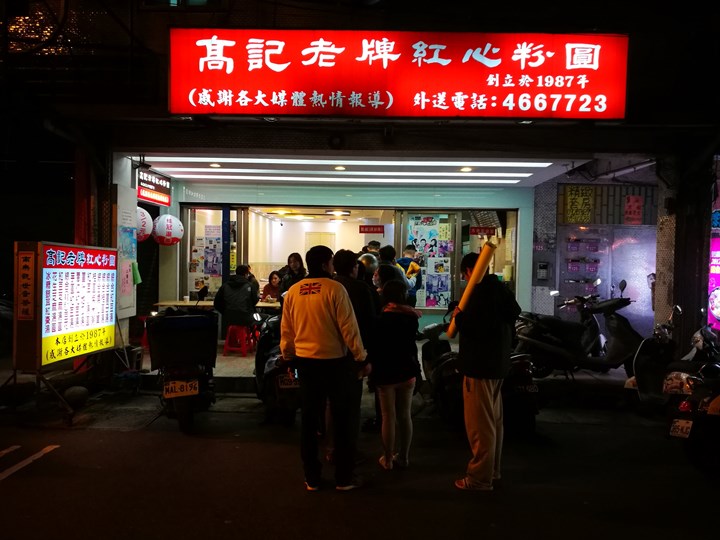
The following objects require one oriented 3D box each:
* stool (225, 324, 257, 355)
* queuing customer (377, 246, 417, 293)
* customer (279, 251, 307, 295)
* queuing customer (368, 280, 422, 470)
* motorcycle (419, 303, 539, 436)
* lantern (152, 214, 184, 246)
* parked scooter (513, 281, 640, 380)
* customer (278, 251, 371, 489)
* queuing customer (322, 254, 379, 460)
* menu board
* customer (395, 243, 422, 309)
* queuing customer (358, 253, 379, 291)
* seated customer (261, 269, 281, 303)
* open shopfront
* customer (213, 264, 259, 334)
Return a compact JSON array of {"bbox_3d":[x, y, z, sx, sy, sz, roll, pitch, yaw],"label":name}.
[{"bbox_3d":[-1.817,1.052,8.330,0.360,0.460,0.360,1,0,0],"label":"stool"},{"bbox_3d":[0.442,0.499,7.000,0.520,1.660,0.340,1,0,9],"label":"queuing customer"},{"bbox_3d":[-0.965,0.515,8.152,0.460,1.534,0.320,1,0,13],"label":"customer"},{"bbox_3d":[0.283,0.812,4.470,0.450,1.490,0.320,1,0,-3],"label":"queuing customer"},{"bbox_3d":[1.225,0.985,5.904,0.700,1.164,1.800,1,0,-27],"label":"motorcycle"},{"bbox_3d":[-2.792,-0.577,8.200,0.450,0.460,0.450,1,0,0],"label":"lantern"},{"bbox_3d":[2.783,0.784,7.120,1.750,1.170,0.680,1,0,-5],"label":"parked scooter"},{"bbox_3d":[-0.249,0.691,4.053,0.570,1.721,0.360,1,0,18],"label":"customer"},{"bbox_3d":[-0.079,0.691,4.653,0.520,1.721,0.360,1,0,18],"label":"queuing customer"},{"bbox_3d":[-3.116,0.323,6.072,0.270,1.230,1.480,1,0,3],"label":"menu board"},{"bbox_3d":[0.745,0.464,8.452,0.520,1.689,0.360,1,0,12],"label":"customer"},{"bbox_3d":[0.100,0.639,6.603,0.500,1.665,0.360,1,0,10],"label":"queuing customer"},{"bbox_3d":[-1.450,0.647,9.303,0.480,1.244,0.600,1,0,-5],"label":"seated customer"},{"bbox_3d":[-0.201,0.126,9.400,5.700,2.360,0.300,1,0,0],"label":"open shopfront"},{"bbox_3d":[-1.884,0.620,8.500,0.580,1.320,0.700,1,0,3],"label":"customer"}]

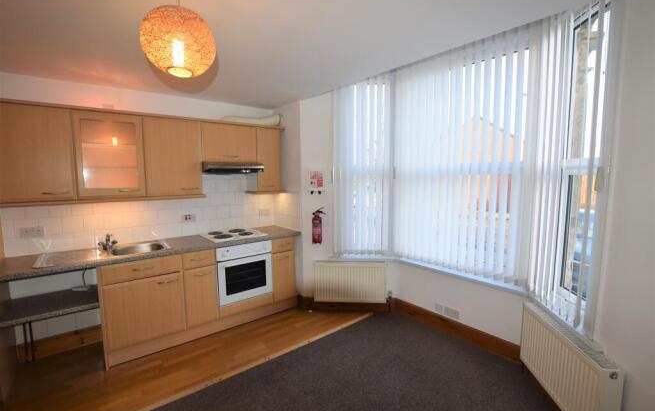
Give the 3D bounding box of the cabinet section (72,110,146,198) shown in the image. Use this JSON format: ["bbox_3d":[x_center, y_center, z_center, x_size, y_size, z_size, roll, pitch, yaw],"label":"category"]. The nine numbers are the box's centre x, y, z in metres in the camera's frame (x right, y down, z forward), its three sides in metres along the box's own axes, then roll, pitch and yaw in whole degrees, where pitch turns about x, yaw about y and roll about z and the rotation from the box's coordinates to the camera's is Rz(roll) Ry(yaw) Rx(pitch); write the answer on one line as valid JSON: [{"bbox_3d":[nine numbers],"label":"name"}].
[{"bbox_3d":[-1.982,-0.442,2.513,0.487,0.728,0.320,-5,7,-36],"label":"cabinet section"}]

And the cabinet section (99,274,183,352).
[{"bbox_3d":[-1.746,0.900,2.645,0.588,0.585,0.550,-5,8,-36],"label":"cabinet section"}]

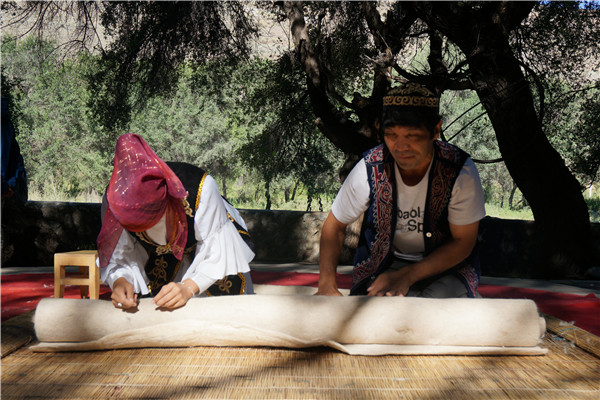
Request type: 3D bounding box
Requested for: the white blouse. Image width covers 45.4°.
[{"bbox_3d":[-0.395,0.110,2.320,0.480,0.400,0.400,1,2,14],"label":"white blouse"}]

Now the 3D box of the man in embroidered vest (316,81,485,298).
[{"bbox_3d":[0.345,0.020,2.500,0.580,0.840,0.680,0,2,9],"label":"man in embroidered vest"}]

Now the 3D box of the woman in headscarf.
[{"bbox_3d":[-0.415,0.125,2.450,0.500,0.660,0.720,1,2,16],"label":"woman in headscarf"}]

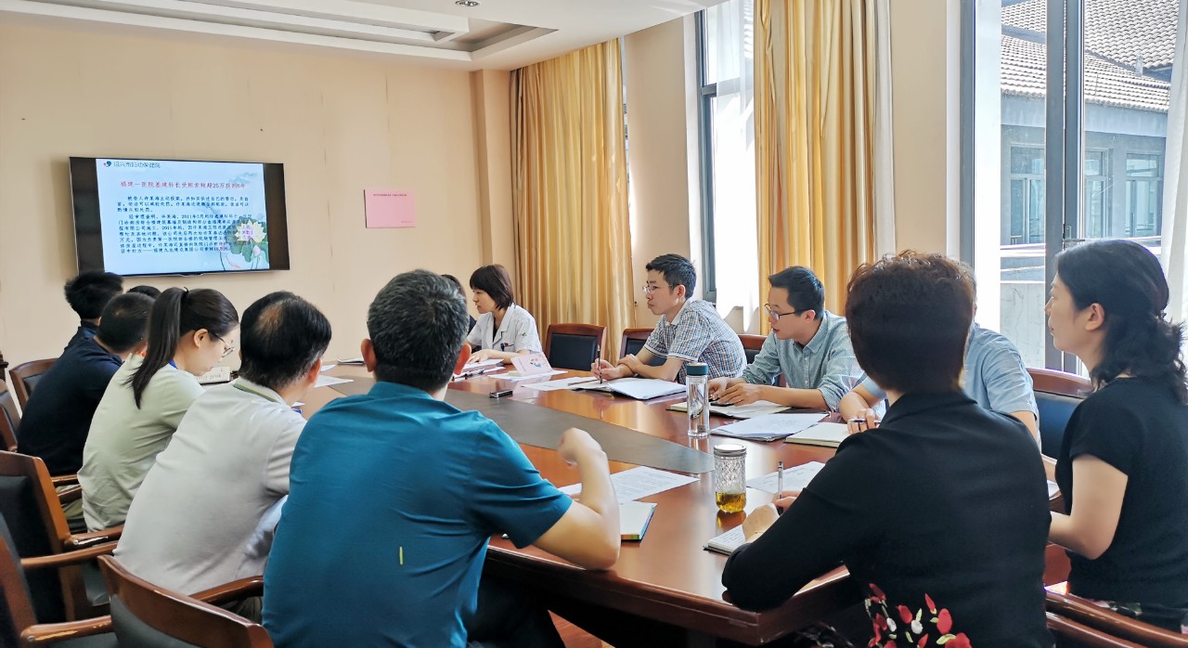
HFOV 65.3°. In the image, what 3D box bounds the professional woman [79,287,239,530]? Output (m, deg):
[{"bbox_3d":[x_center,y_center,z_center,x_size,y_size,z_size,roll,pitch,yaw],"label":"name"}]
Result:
[{"bbox_3d":[-1.165,0.504,2.767,0.760,1.240,0.500,-6,6,-37],"label":"professional woman"}]

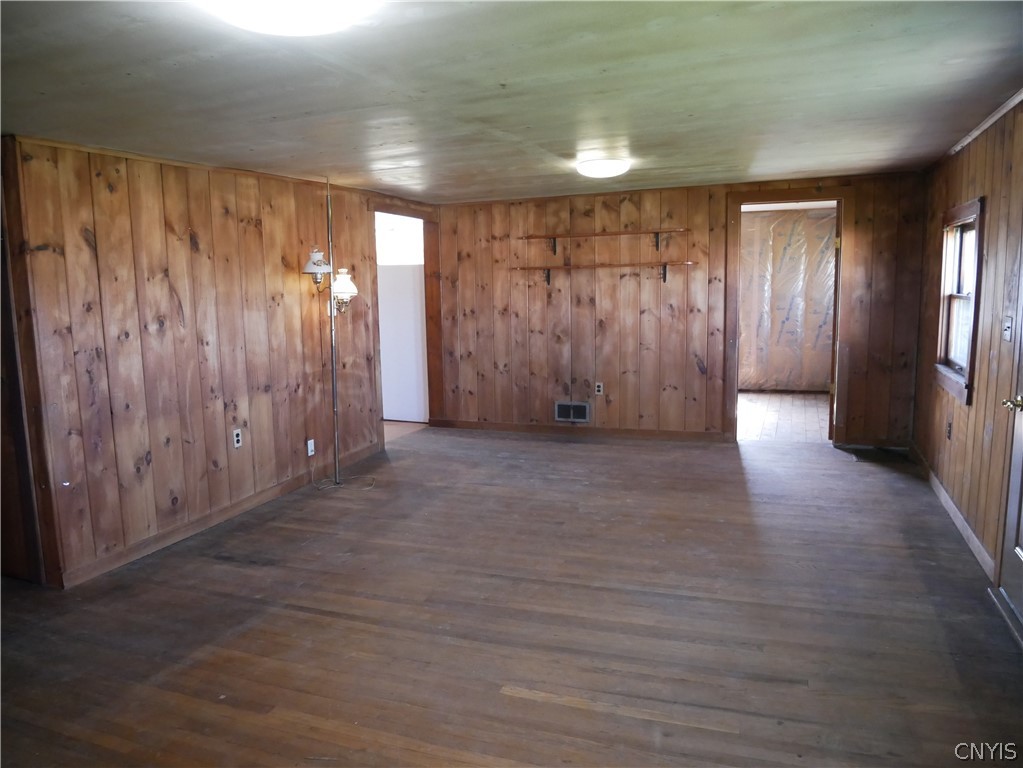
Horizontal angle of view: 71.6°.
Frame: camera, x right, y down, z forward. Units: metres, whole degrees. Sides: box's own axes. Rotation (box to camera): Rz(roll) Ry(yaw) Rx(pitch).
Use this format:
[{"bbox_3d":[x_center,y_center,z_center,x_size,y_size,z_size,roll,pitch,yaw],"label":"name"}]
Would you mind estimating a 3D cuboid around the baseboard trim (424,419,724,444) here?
[{"bbox_3d":[0.533,0.448,6.890,3.039,0.085,0.020,2,8,22],"label":"baseboard trim"}]

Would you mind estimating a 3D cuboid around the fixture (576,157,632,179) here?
[{"bbox_3d":[0.636,-1.464,4.878,0.375,0.095,0.375,2,8,22],"label":"fixture"}]

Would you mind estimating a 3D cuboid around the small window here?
[{"bbox_3d":[2.702,-0.504,4.256,0.100,1.107,0.924,2,8,22],"label":"small window"}]

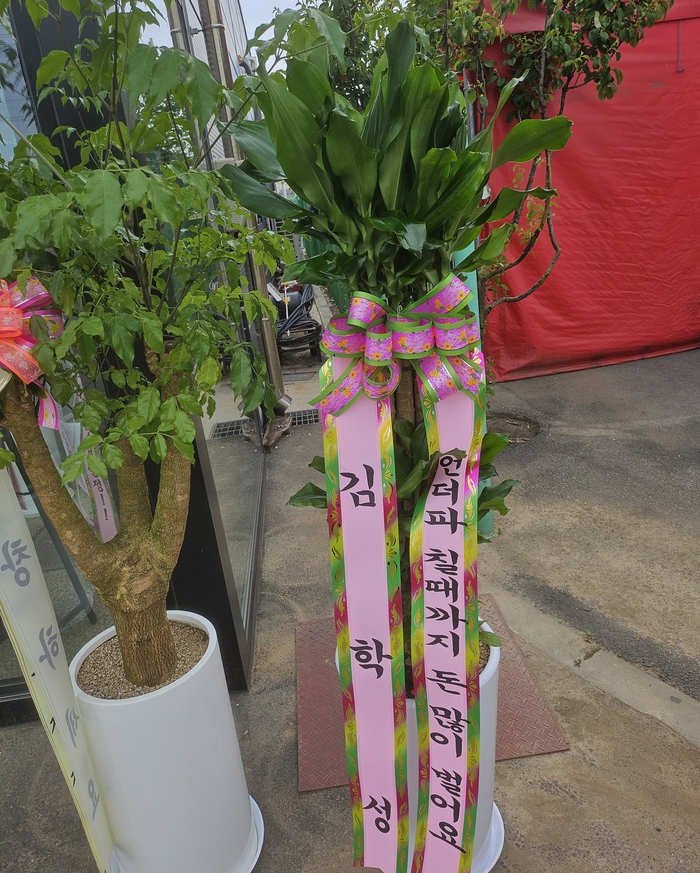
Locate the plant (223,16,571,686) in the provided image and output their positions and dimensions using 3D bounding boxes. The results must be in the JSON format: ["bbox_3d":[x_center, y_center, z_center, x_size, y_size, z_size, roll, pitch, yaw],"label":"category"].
[{"bbox_3d":[0.120,-0.050,1.208,0.560,1.220,0.520,-7,20,0],"label":"plant"}]

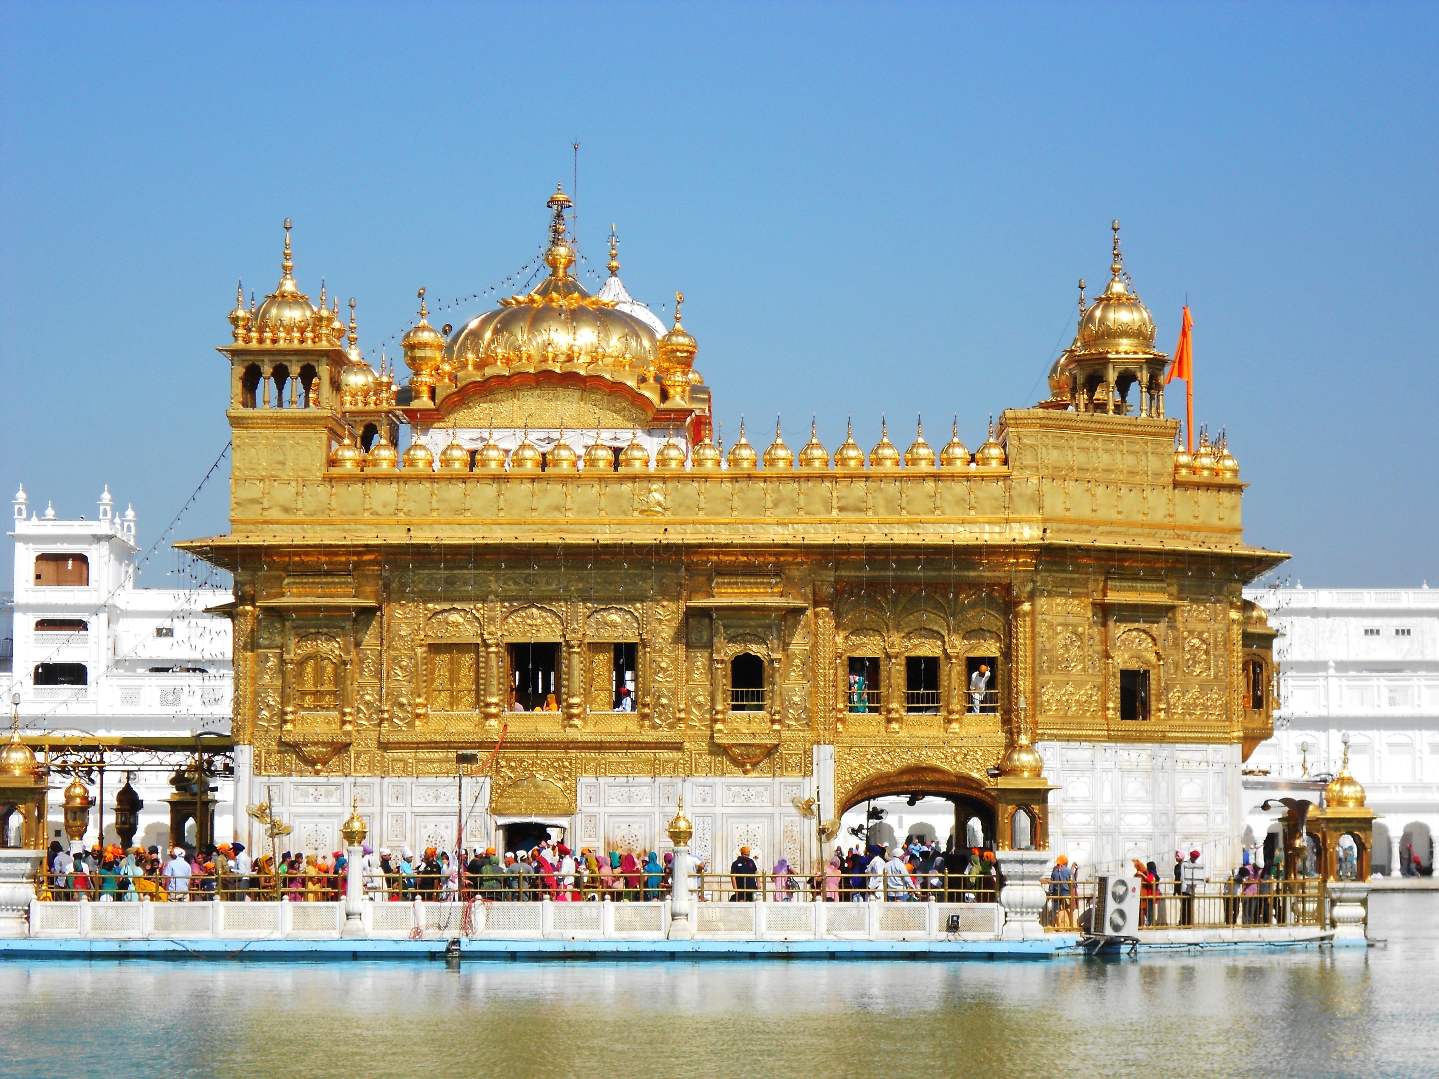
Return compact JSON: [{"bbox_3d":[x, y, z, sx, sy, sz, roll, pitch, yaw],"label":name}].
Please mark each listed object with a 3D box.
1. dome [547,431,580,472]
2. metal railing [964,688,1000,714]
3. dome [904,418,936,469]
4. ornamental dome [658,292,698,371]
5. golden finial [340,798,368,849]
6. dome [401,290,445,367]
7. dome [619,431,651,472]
[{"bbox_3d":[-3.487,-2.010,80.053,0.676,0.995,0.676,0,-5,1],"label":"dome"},{"bbox_3d":[5.445,3.375,74.148,0.755,0.524,0.153,0,-5,1],"label":"metal railing"},{"bbox_3d":[4.489,-2.144,79.964,0.675,1.176,0.675,0,-5,1],"label":"dome"},{"bbox_3d":[-0.910,-4.538,78.209,0.861,1.777,0.861,0,-5,2],"label":"ornamental dome"},{"bbox_3d":[-7.645,5.944,74.865,0.555,1.033,0.555,0,-5,1],"label":"golden finial"},{"bbox_3d":[-6.512,-4.647,78.587,0.949,1.769,0.949,0,-5,1],"label":"dome"},{"bbox_3d":[-1.779,-1.909,74.918,0.653,0.971,0.612,0,-5,1],"label":"dome"}]

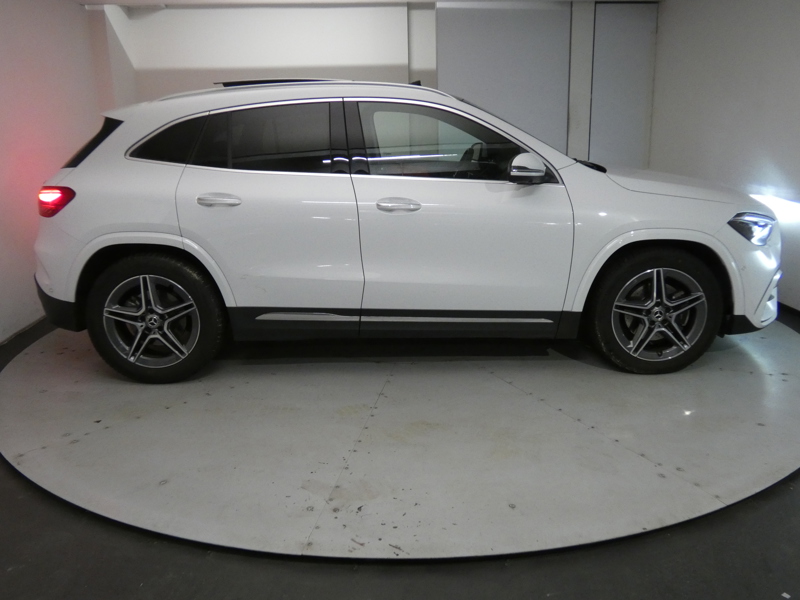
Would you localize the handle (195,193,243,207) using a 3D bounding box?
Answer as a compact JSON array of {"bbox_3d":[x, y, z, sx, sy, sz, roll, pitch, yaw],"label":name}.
[{"bbox_3d":[-0.932,-0.513,3.578,0.230,0.060,0.050,-1,13,0],"label":"handle"}]

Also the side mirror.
[{"bbox_3d":[0.653,-0.674,3.547,0.170,0.165,0.220,-1,13,0],"label":"side mirror"}]

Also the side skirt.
[{"bbox_3d":[0.032,0.137,3.799,1.920,0.180,0.110,-1,13,0],"label":"side skirt"}]

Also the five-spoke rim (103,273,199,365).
[{"bbox_3d":[-1.333,0.101,3.800,0.518,0.518,0.180,-1,13,0],"label":"five-spoke rim"}]

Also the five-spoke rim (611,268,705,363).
[{"bbox_3d":[1.396,0.064,3.813,0.518,0.518,0.180,-1,13,0],"label":"five-spoke rim"}]

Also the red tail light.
[{"bbox_3d":[-1.867,-0.534,3.781,0.320,0.175,0.300,-1,13,0],"label":"red tail light"}]

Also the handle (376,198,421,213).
[{"bbox_3d":[-0.003,-0.488,3.591,0.230,0.060,0.050,-1,13,0],"label":"handle"}]

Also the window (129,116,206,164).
[{"bbox_3d":[-1.231,-0.853,3.707,0.420,0.290,0.060,0,-11,5],"label":"window"}]

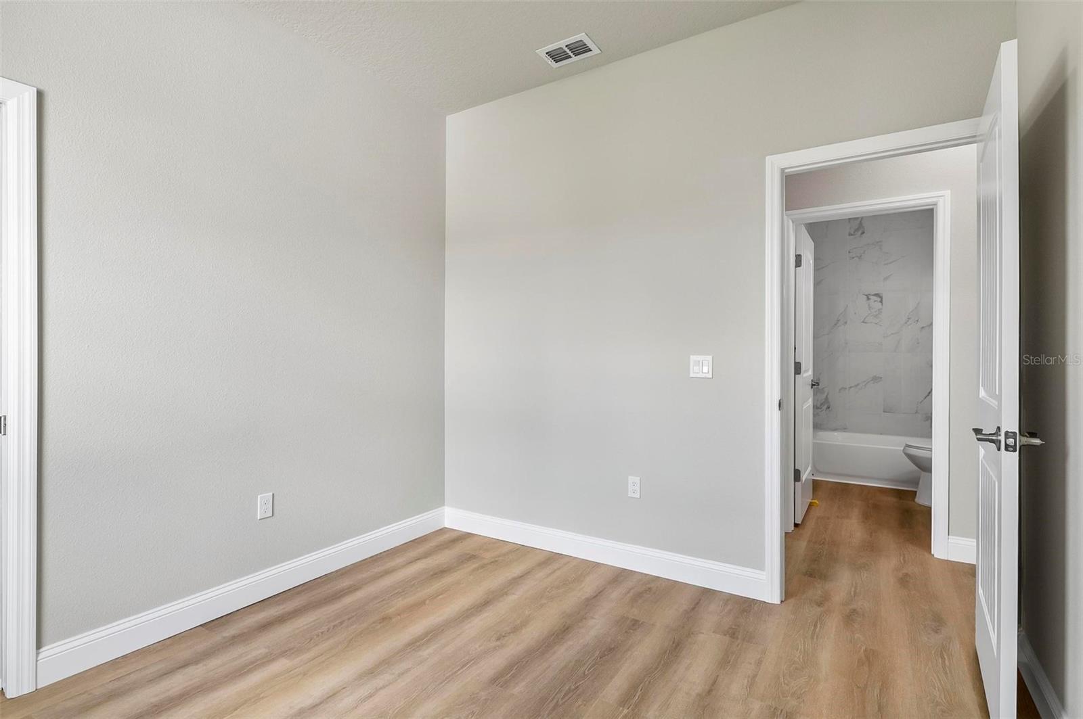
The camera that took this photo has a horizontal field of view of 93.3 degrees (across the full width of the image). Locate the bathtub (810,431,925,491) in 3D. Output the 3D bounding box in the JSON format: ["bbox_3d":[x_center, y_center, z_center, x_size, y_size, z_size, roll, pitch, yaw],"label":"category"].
[{"bbox_3d":[3.399,0.972,4.894,1.524,0.366,0.780,0,0,32],"label":"bathtub"}]

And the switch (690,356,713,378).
[{"bbox_3d":[0.815,0.037,2.609,0.115,0.114,0.009,0,0,32],"label":"switch"}]

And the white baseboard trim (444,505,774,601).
[{"bbox_3d":[0.209,1.087,2.984,2.053,0.135,0.015,0,0,32],"label":"white baseboard trim"}]

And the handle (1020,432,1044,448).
[{"bbox_3d":[1.427,0.237,1.500,0.065,0.062,0.130,0,0,36],"label":"handle"}]

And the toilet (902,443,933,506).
[{"bbox_3d":[3.288,0.775,4.032,0.720,0.760,0.420,0,0,32],"label":"toilet"}]

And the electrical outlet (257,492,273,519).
[{"bbox_3d":[-1.335,0.714,2.481,0.008,0.115,0.072,0,0,33],"label":"electrical outlet"}]

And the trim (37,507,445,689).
[{"bbox_3d":[-1.220,1.087,2.657,0.015,0.135,2.052,0,0,33],"label":"trim"}]

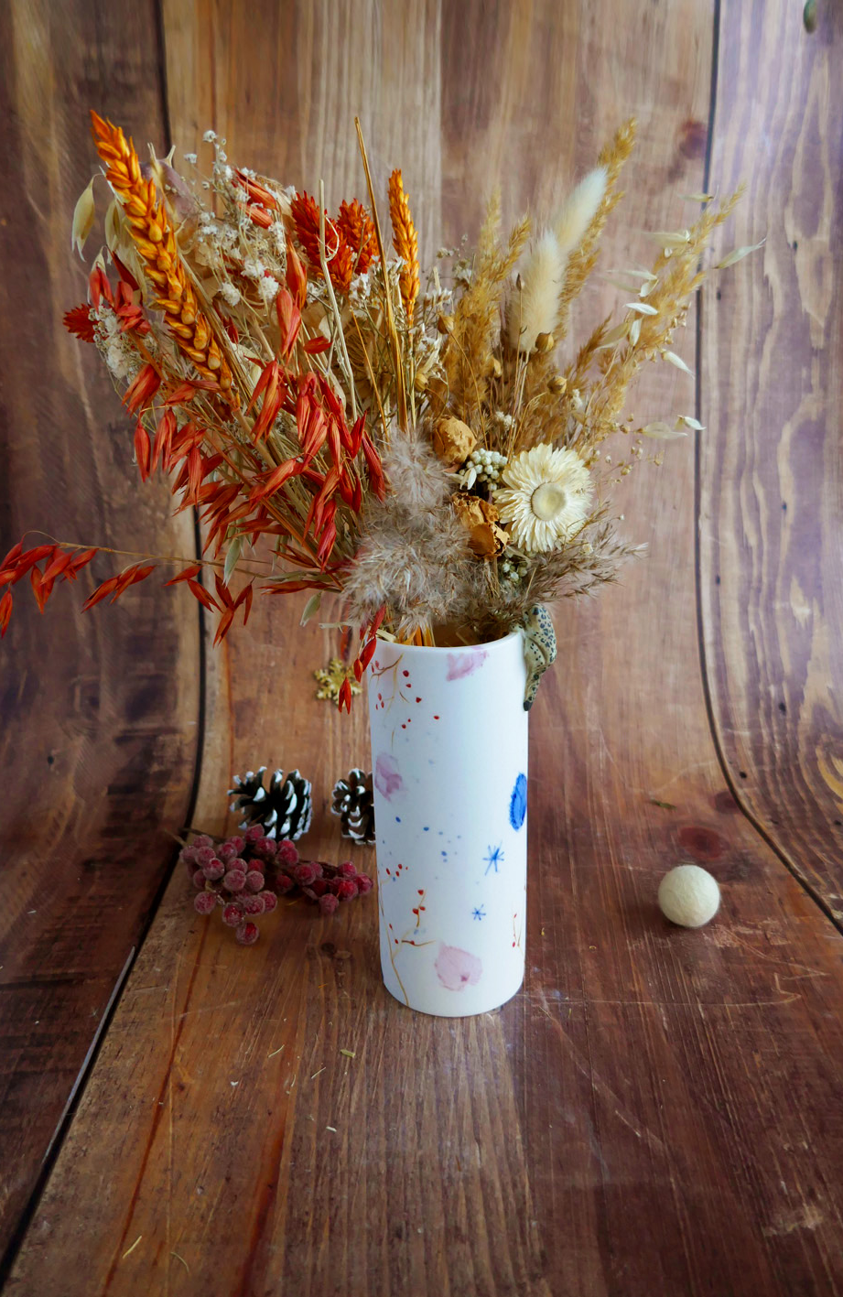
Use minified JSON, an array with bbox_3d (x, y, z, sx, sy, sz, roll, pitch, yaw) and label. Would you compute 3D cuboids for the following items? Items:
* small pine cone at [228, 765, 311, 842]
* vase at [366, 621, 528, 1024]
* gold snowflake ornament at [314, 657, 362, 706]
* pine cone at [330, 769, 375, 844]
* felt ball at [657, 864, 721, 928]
[{"bbox_3d":[-0.099,0.103,0.590,0.056,0.049,0.051,-3,19,-3],"label":"small pine cone"},{"bbox_3d":[0.014,0.078,0.440,0.074,0.188,0.074,-3,19,-3],"label":"vase"},{"bbox_3d":[-0.063,0.025,0.671,0.035,0.037,0.006,-2,-15,1],"label":"gold snowflake ornament"},{"bbox_3d":[-0.034,0.103,0.585,0.052,0.049,0.052,-3,19,-3],"label":"pine cone"},{"bbox_3d":[0.147,0.136,0.495,0.033,0.033,0.033,-2,19,1],"label":"felt ball"}]

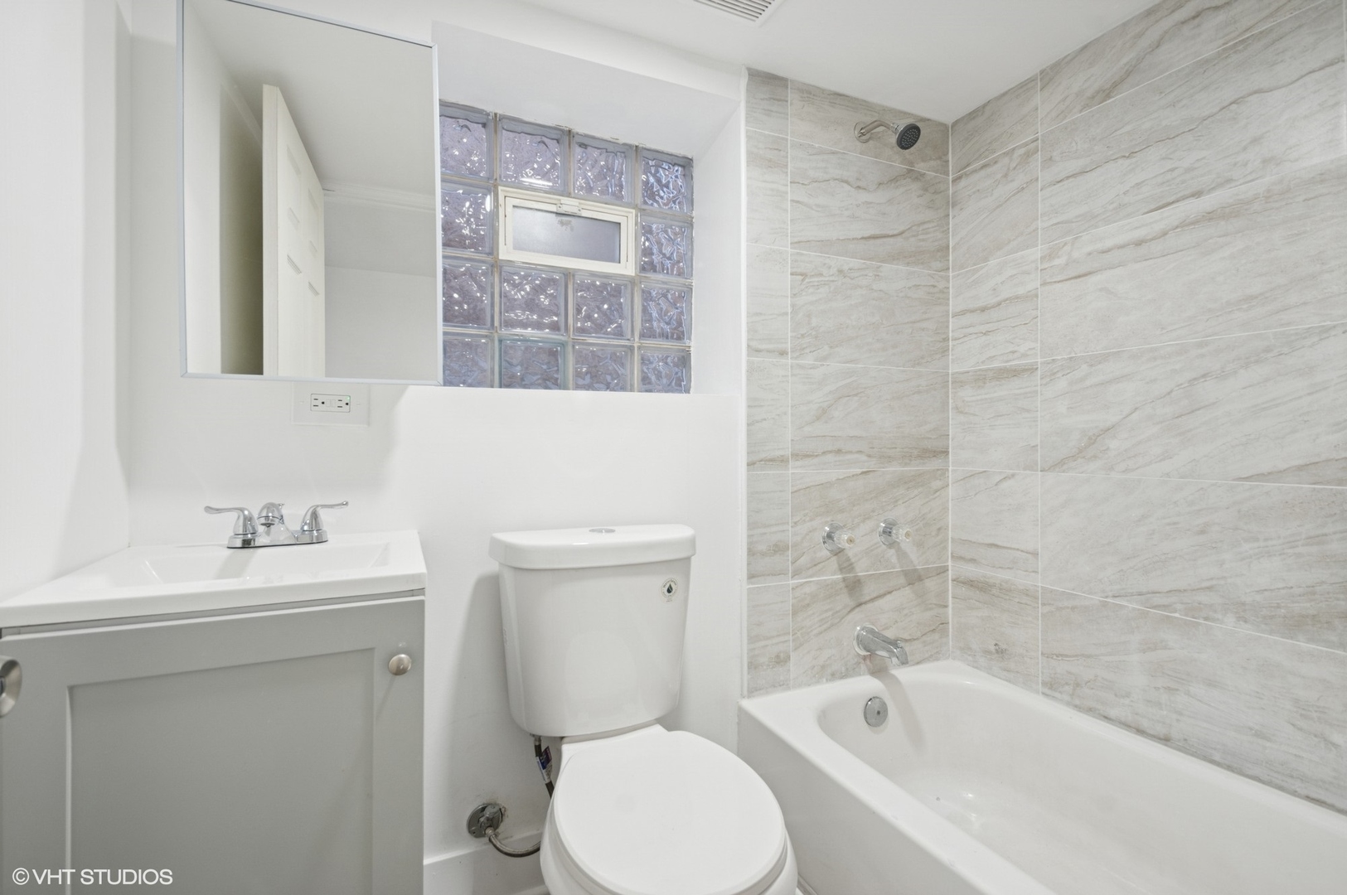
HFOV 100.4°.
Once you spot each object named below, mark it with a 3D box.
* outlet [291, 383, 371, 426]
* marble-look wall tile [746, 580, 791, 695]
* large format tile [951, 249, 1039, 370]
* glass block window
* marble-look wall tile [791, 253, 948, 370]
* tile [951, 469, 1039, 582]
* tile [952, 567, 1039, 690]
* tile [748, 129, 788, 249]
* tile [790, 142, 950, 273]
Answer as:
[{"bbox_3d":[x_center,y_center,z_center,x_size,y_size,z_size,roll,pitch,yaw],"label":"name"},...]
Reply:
[{"bbox_3d":[-0.686,-0.088,1.125,0.133,0.089,0.010,0,0,-22],"label":"outlet"},{"bbox_3d":[0.256,0.518,1.511,0.131,0.290,0.010,0,0,-22],"label":"marble-look wall tile"},{"bbox_3d":[0.929,-0.387,1.631,0.010,0.301,0.264,0,0,-28],"label":"large format tile"},{"bbox_3d":[-0.301,-0.513,1.653,0.754,0.776,0.090,0,0,-22],"label":"glass block window"},{"bbox_3d":[0.597,-0.391,1.663,0.598,0.303,0.010,0,1,-22],"label":"marble-look wall tile"},{"bbox_3d":[0.943,0.220,1.659,0.010,0.303,0.269,0,1,-26],"label":"tile"},{"bbox_3d":[0.931,0.517,1.633,0.010,0.290,0.264,0,0,-28],"label":"tile"},{"bbox_3d":[0.256,-0.694,1.518,0.134,0.303,0.010,0,1,-22],"label":"tile"},{"bbox_3d":[0.588,-0.689,1.642,0.584,0.301,0.010,0,0,-22],"label":"tile"}]

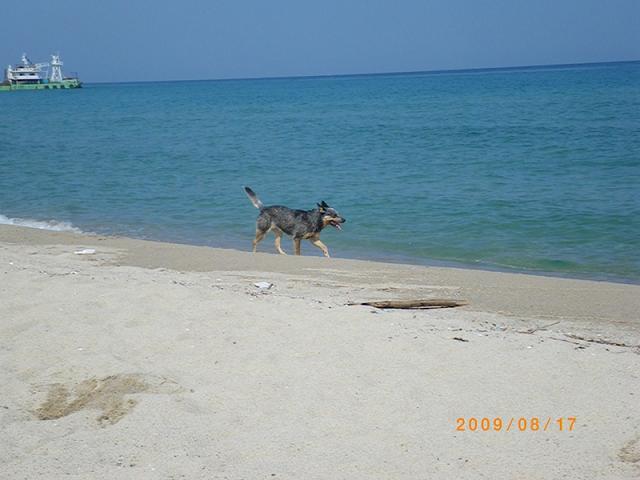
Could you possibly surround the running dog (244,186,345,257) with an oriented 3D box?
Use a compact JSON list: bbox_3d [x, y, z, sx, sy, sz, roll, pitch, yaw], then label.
[{"bbox_3d":[-0.240,-0.162,13.200,0.950,0.670,0.230,0,7,20],"label":"running dog"}]

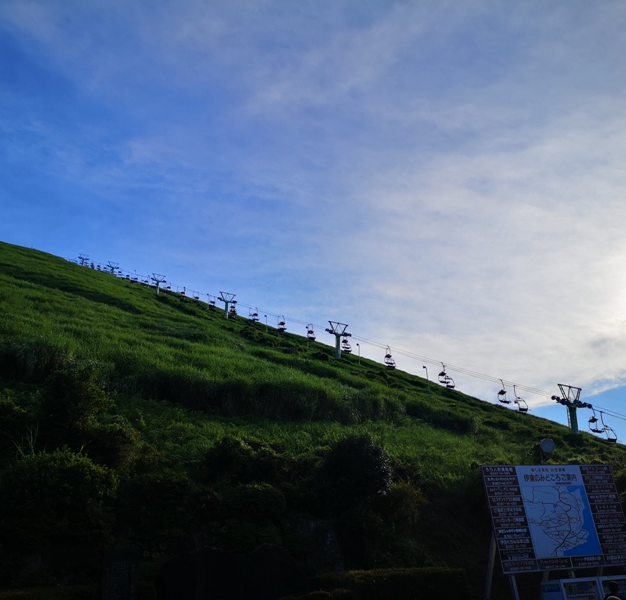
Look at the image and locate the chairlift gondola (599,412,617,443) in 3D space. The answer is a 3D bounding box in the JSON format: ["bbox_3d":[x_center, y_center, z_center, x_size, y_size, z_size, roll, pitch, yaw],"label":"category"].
[{"bbox_3d":[25.613,11.115,54.400,1.250,2.700,1.050,14,-32,-33],"label":"chairlift gondola"}]

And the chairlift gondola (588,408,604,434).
[{"bbox_3d":[26.711,11.460,59.000,1.250,2.600,1.050,14,-32,-33],"label":"chairlift gondola"}]

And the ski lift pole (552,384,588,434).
[{"bbox_3d":[24.582,10.883,59.061,3.800,5.300,2.000,14,-20,-33],"label":"ski lift pole"}]

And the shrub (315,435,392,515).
[{"bbox_3d":[1.590,6.851,24.500,2.800,2.900,2.600,-6,-27,2],"label":"shrub"}]

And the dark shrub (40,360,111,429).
[{"bbox_3d":[-10.581,4.210,27.800,3.000,2.800,2.700,6,-29,-20],"label":"dark shrub"}]

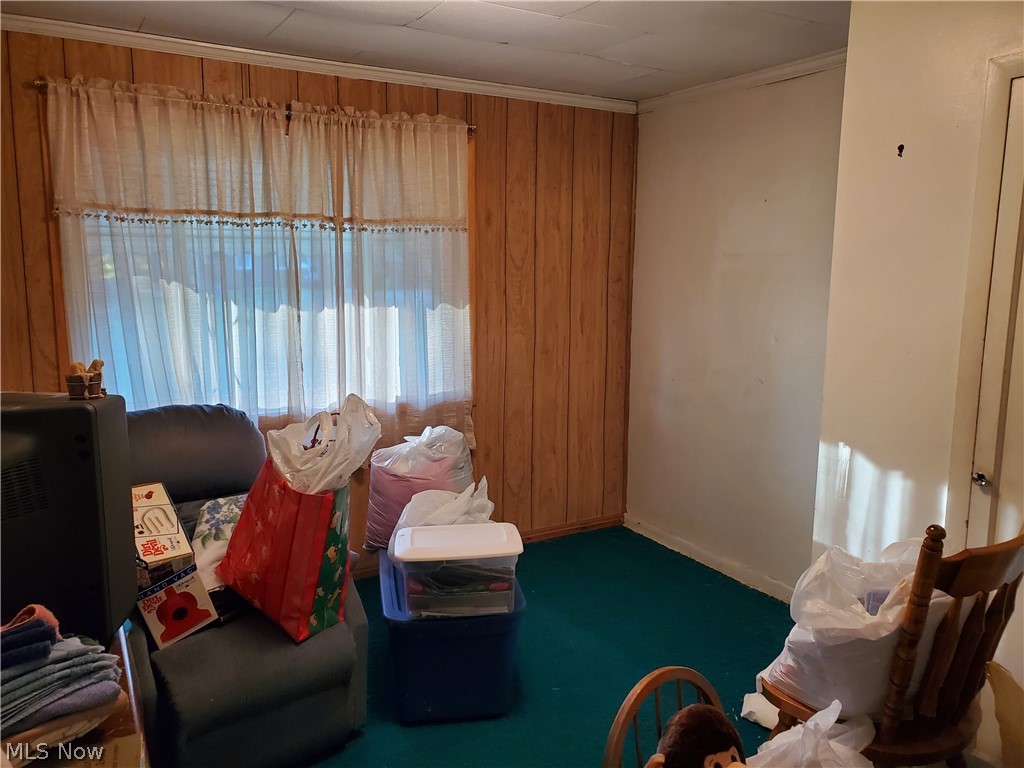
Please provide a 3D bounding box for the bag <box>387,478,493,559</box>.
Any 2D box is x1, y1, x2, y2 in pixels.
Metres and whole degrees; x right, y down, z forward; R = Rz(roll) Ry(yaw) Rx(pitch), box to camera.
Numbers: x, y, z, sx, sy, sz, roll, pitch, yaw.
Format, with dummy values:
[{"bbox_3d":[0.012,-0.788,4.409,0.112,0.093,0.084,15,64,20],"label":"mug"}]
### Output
[{"bbox_3d":[-0.265,0.536,2.926,0.360,0.280,0.270,-2,9,-12],"label":"bag"}]

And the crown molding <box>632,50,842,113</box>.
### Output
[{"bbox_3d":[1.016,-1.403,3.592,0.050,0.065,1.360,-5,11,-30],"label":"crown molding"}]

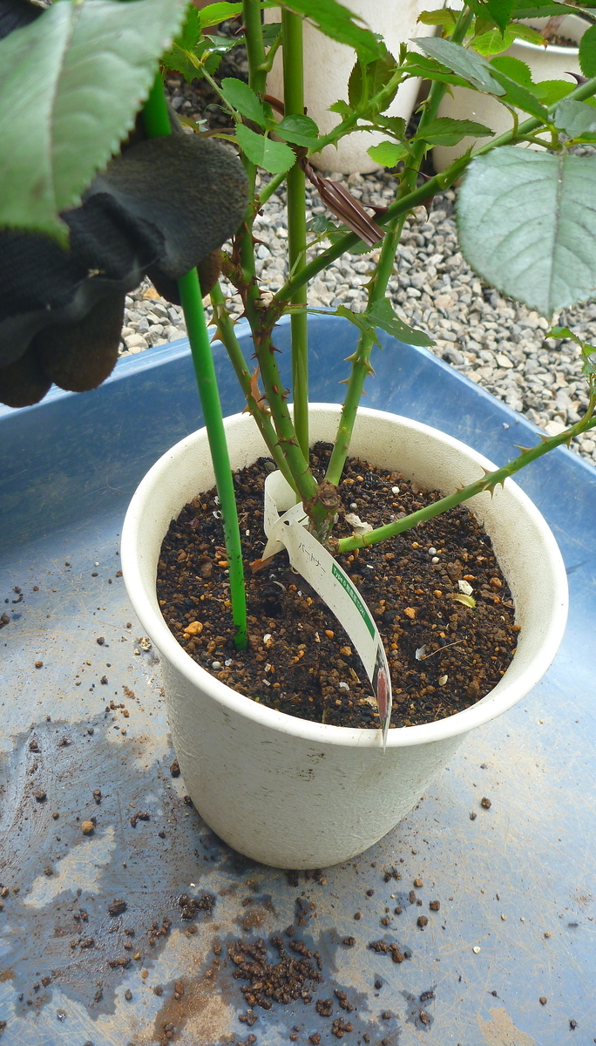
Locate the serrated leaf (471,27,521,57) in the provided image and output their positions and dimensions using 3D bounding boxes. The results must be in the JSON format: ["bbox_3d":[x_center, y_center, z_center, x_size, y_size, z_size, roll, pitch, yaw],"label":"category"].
[{"bbox_3d":[0.065,-0.161,0.283,0.014,0.004,0.015,16,67,3],"label":"serrated leaf"}]

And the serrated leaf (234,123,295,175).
[{"bbox_3d":[-0.012,-0.133,0.300,0.022,0.004,0.022,18,59,-14],"label":"serrated leaf"}]

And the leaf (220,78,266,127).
[{"bbox_3d":[-0.017,-0.132,0.265,0.009,0.004,0.025,-31,74,-23],"label":"leaf"}]

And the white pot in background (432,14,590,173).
[{"bbox_3d":[0.295,-0.612,1.223,0.210,0.203,0.210,9,45,0],"label":"white pot in background"}]

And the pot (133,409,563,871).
[{"bbox_3d":[0.013,0.082,0.501,0.222,0.217,0.222,5,47,-5],"label":"pot"}]

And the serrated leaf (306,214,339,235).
[{"bbox_3d":[0.010,-0.121,0.344,0.014,0.004,0.011,5,55,-4],"label":"serrated leaf"}]

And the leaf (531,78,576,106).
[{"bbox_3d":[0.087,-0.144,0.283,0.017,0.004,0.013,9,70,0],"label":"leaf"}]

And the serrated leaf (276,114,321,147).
[{"bbox_3d":[0.000,-0.122,0.263,0.014,0.004,0.011,9,73,0],"label":"serrated leaf"}]

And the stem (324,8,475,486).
[{"bbox_3d":[0.035,-0.103,0.361,0.017,0.210,0.014,13,35,-3],"label":"stem"}]

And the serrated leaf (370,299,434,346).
[{"bbox_3d":[0.043,-0.083,0.352,0.031,0.006,0.019,27,53,1],"label":"serrated leaf"}]

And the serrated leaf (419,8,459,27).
[{"bbox_3d":[0.051,-0.186,0.311,0.017,0.004,0.013,8,60,10],"label":"serrated leaf"}]

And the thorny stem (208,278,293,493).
[{"bbox_3d":[-0.018,-0.057,0.378,0.013,0.111,0.012,-8,41,17],"label":"thorny stem"}]

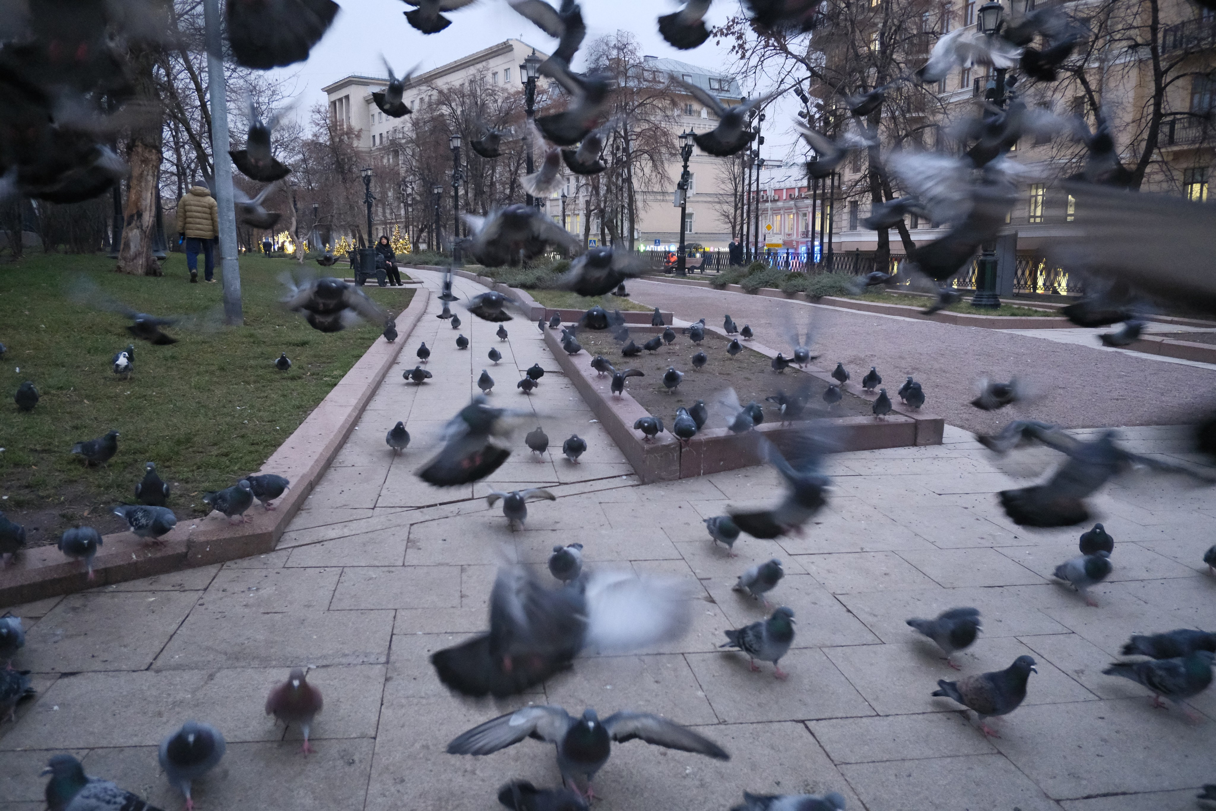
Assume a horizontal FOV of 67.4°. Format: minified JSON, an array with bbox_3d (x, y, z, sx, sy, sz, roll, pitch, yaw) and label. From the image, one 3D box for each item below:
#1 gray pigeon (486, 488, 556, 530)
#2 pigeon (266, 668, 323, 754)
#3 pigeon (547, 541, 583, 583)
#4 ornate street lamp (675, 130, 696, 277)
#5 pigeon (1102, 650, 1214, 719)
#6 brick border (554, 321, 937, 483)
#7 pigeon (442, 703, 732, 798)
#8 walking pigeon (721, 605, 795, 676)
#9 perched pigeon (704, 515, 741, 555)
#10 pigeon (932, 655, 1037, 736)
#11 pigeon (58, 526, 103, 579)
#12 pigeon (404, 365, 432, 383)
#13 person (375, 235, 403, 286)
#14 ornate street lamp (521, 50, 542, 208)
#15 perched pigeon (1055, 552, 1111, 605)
[{"bbox_3d":[-0.406,0.460,4.172,0.320,0.190,0.280,-1,11,-7],"label":"gray pigeon"},{"bbox_3d":[-0.751,0.702,2.211,0.135,0.220,0.260,-3,11,-19],"label":"pigeon"},{"bbox_3d":[-0.156,0.597,3.448,0.130,0.190,0.280,3,11,12],"label":"pigeon"},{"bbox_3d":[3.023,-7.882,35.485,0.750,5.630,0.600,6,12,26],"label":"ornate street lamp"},{"bbox_3d":[1.595,0.776,2.586,0.290,0.200,0.120,6,12,29],"label":"pigeon"},{"bbox_3d":[0.704,-0.360,8.406,2.190,0.180,7.510,-1,10,-7],"label":"brick border"},{"bbox_3d":[-0.047,0.817,2.182,0.640,0.220,0.280,0,11,-2],"label":"pigeon"},{"bbox_3d":[0.433,0.648,2.602,0.265,0.205,0.125,9,13,39],"label":"walking pigeon"},{"bbox_3d":[0.477,0.530,3.885,0.125,0.180,0.270,-5,12,-25],"label":"perched pigeon"},{"bbox_3d":[0.949,0.704,2.291,0.265,0.210,0.125,5,11,26],"label":"pigeon"},{"bbox_3d":[-1.931,0.497,3.331,0.160,0.180,0.270,-6,12,-30],"label":"pigeon"},{"bbox_3d":[-1.654,-0.289,7.940,0.245,0.170,0.240,-2,10,-15],"label":"pigeon"},{"bbox_3d":[-5.487,-3.619,22.800,0.520,1.250,0.680,-8,13,-39],"label":"person"},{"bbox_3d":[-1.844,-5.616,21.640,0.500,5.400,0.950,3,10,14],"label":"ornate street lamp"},{"bbox_3d":[1.773,0.630,3.417,0.125,0.190,0.270,-4,11,-21],"label":"perched pigeon"}]

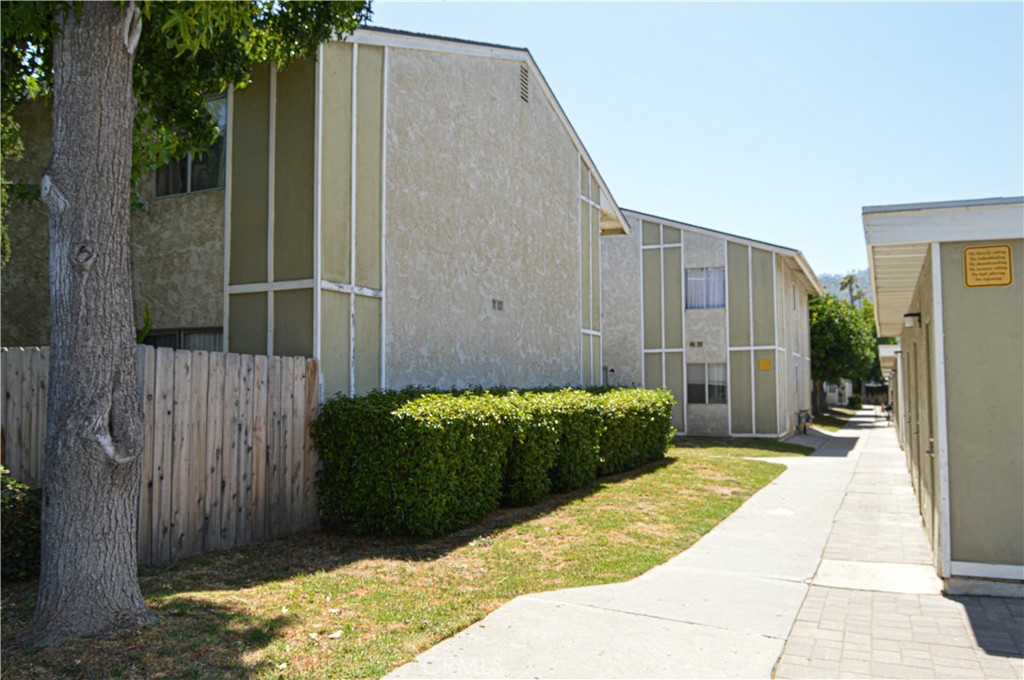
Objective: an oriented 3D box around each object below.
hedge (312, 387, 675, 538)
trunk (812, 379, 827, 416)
[{"bbox_3d":[0.612,1.596,12.507,1.420,1.400,9.800,-2,-4,26],"label":"hedge"},{"bbox_3d":[16.220,2.988,40.526,0.700,2.100,0.700,-2,-4,26],"label":"trunk"}]

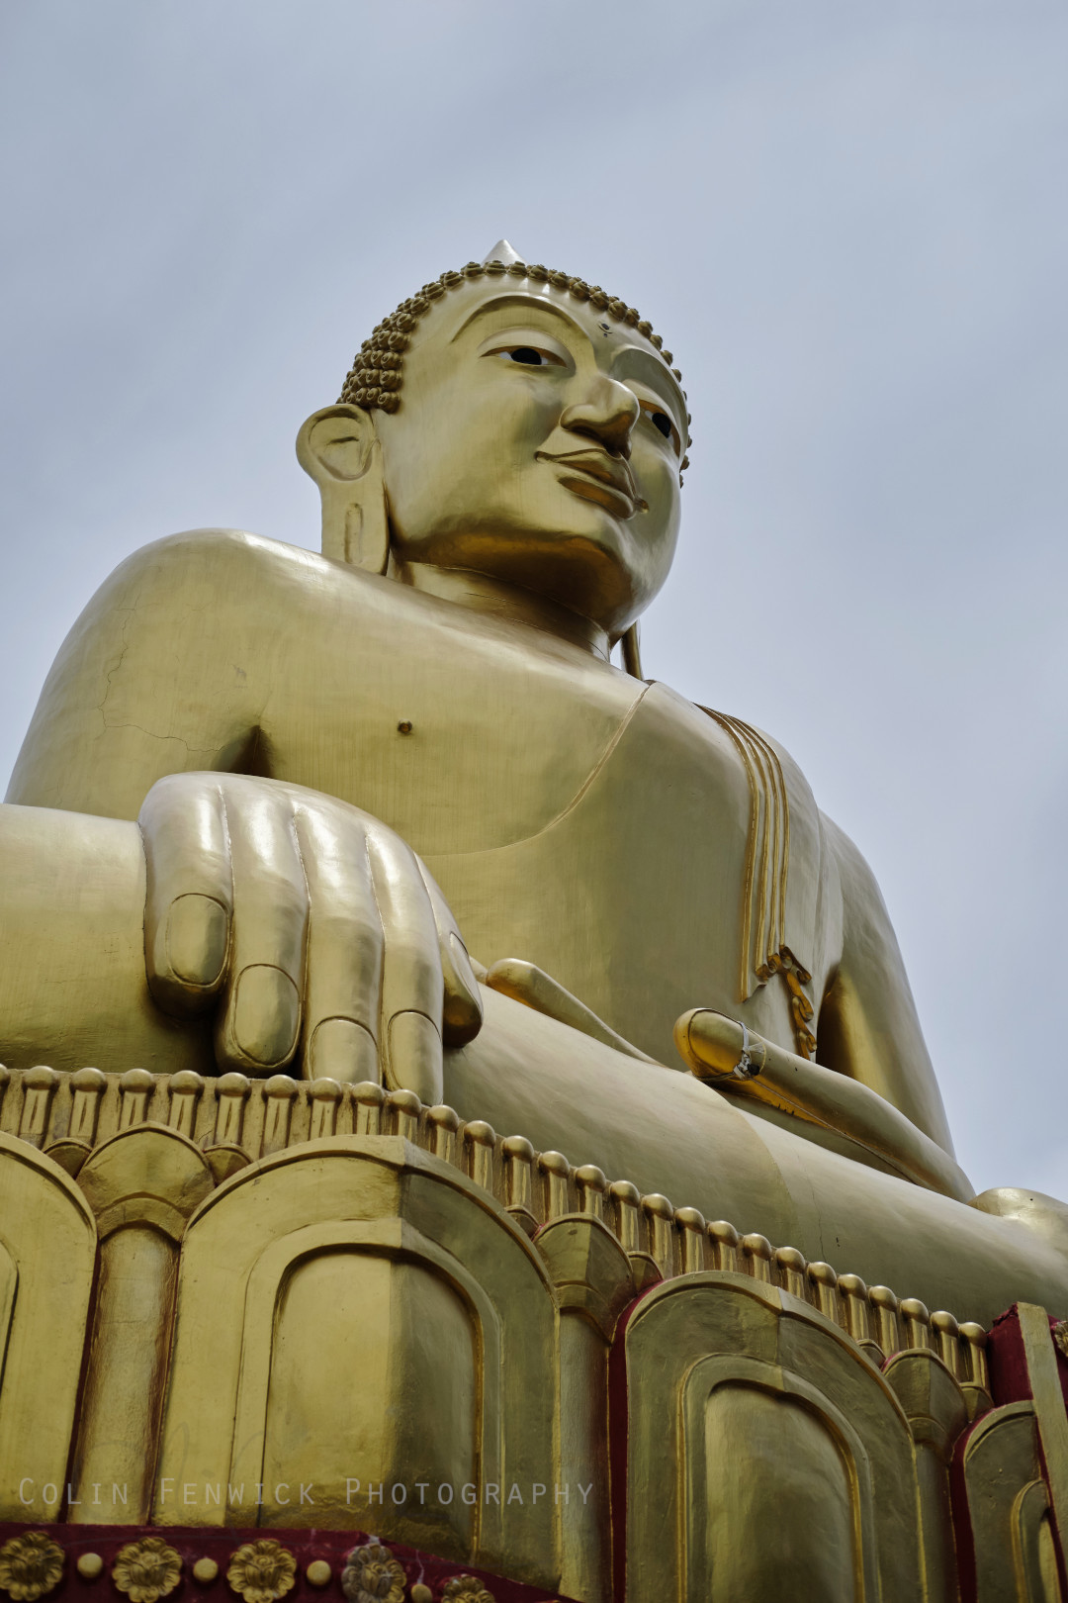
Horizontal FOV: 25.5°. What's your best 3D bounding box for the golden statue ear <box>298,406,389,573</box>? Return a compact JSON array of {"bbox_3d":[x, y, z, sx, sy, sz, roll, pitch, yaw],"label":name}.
[{"bbox_3d":[-1.190,-1.956,15.200,0.580,1.420,0.300,-10,-38,14],"label":"golden statue ear"}]

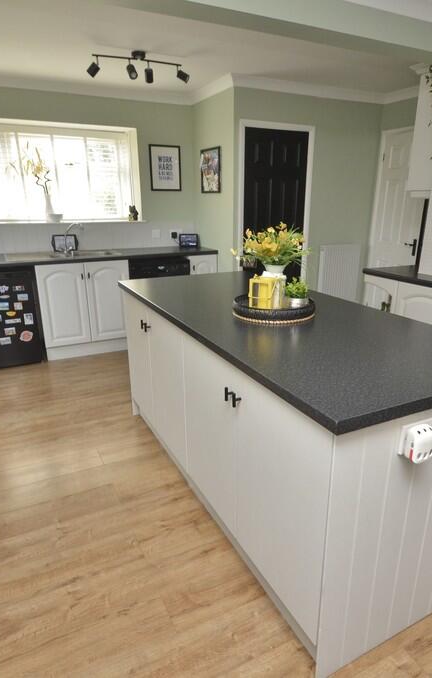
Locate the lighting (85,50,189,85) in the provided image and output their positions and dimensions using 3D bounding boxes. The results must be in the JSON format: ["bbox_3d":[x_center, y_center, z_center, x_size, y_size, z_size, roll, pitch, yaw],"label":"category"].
[{"bbox_3d":[-0.572,-2.057,3.223,0.780,0.190,0.130,-9,20,-24],"label":"lighting"}]

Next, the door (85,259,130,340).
[{"bbox_3d":[-0.970,-0.345,3.901,0.390,0.727,0.022,-9,20,-25],"label":"door"}]

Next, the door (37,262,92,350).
[{"bbox_3d":[-1.325,-0.289,3.735,0.396,0.727,0.022,-9,20,-25],"label":"door"}]

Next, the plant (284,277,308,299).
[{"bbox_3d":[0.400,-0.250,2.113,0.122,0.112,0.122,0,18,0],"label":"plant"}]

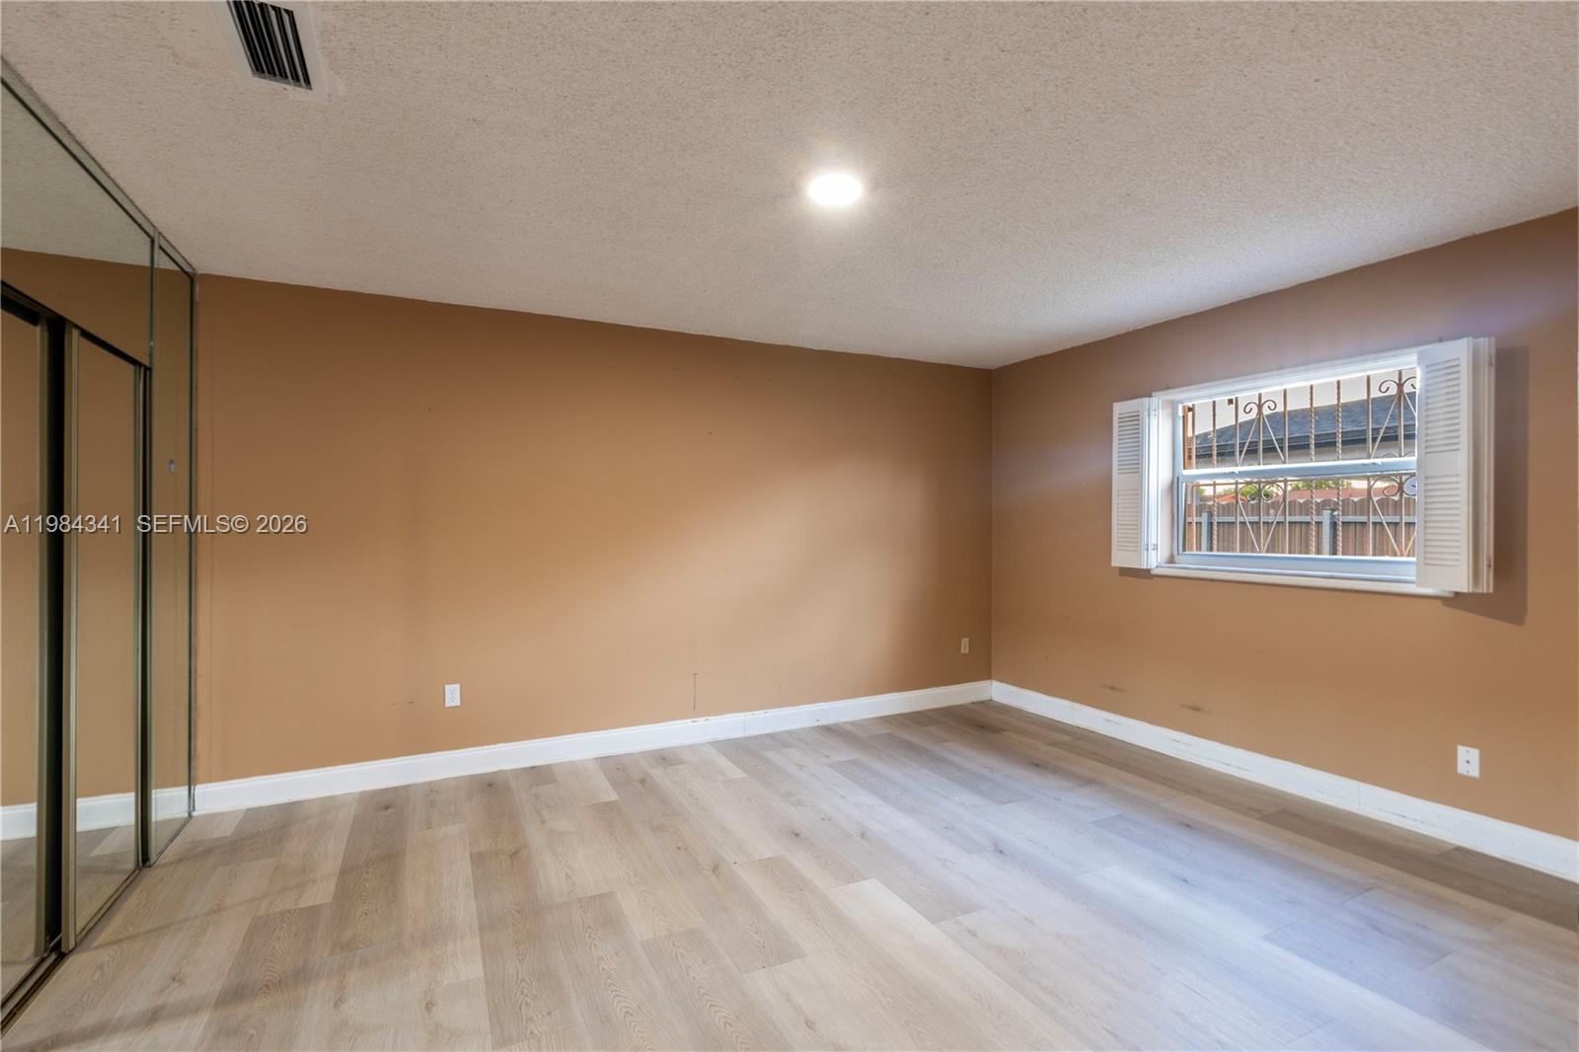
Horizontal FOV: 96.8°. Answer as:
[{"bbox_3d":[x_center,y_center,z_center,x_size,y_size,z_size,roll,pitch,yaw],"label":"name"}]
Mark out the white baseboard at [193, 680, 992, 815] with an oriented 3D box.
[{"bbox_3d":[-0.575,1.222,4.180,4.660,0.140,0.018,0,0,-26],"label":"white baseboard"}]

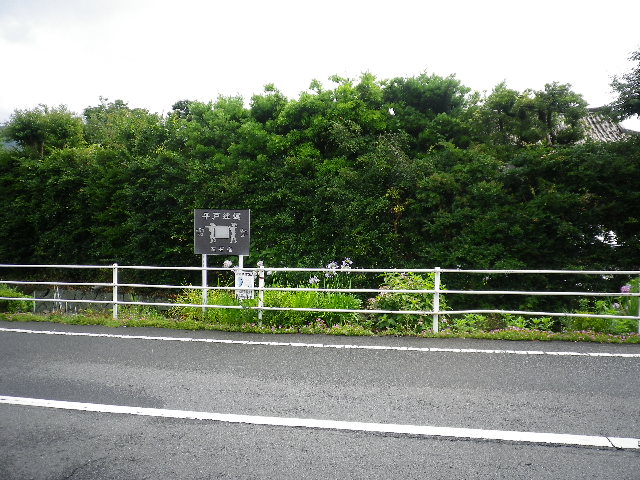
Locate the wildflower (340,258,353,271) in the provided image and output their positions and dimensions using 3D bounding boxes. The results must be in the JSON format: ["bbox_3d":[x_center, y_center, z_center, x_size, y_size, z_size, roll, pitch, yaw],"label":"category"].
[{"bbox_3d":[0.466,0.436,9.100,0.205,0.210,0.190,0,1,0],"label":"wildflower"}]

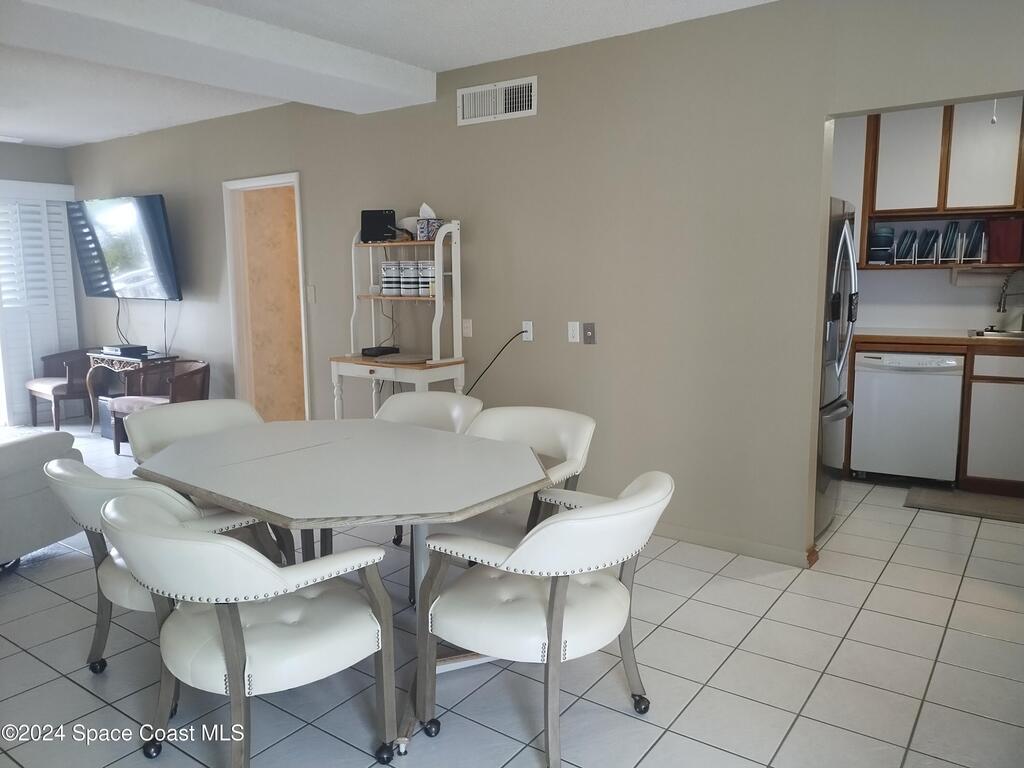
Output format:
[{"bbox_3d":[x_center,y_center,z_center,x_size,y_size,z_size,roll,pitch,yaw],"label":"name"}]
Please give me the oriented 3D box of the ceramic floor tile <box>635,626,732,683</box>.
[{"bbox_3d":[0.608,0.971,2.654,0.297,0.010,0.297,5,10,36],"label":"ceramic floor tile"}]

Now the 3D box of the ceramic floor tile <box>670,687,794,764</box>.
[{"bbox_3d":[0.677,1.037,2.259,0.301,0.010,0.301,5,10,36],"label":"ceramic floor tile"}]

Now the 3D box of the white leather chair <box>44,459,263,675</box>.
[{"bbox_3d":[-1.137,0.596,2.518,0.610,0.820,0.660,6,10,35],"label":"white leather chair"}]

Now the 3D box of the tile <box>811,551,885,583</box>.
[{"bbox_3d":[1.559,0.849,3.436,0.297,0.010,0.297,5,10,36],"label":"tile"}]

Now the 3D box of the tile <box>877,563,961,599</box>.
[{"bbox_3d":[1.825,0.882,3.304,0.301,0.010,0.301,5,10,36],"label":"tile"}]

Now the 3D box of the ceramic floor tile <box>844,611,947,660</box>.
[{"bbox_3d":[1.446,0.942,2.781,0.297,0.010,0.297,5,10,36],"label":"ceramic floor tile"}]

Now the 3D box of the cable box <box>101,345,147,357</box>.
[{"bbox_3d":[-3.480,-0.305,6.661,0.310,0.060,0.235,5,10,36],"label":"cable box"}]

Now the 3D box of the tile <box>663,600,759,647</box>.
[{"bbox_3d":[0.790,0.943,2.915,0.297,0.010,0.297,5,10,36],"label":"tile"}]

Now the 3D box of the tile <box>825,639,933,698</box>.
[{"bbox_3d":[1.290,0.995,2.579,0.302,0.010,0.302,6,10,35],"label":"tile"}]

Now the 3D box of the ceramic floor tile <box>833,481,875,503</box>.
[{"bbox_3d":[2.075,0.683,4.650,0.297,0.010,0.297,5,10,36],"label":"ceramic floor tile"}]

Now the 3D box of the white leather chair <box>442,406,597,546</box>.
[{"bbox_3d":[0.039,0.519,3.076,0.610,0.785,0.630,4,9,33],"label":"white leather chair"}]

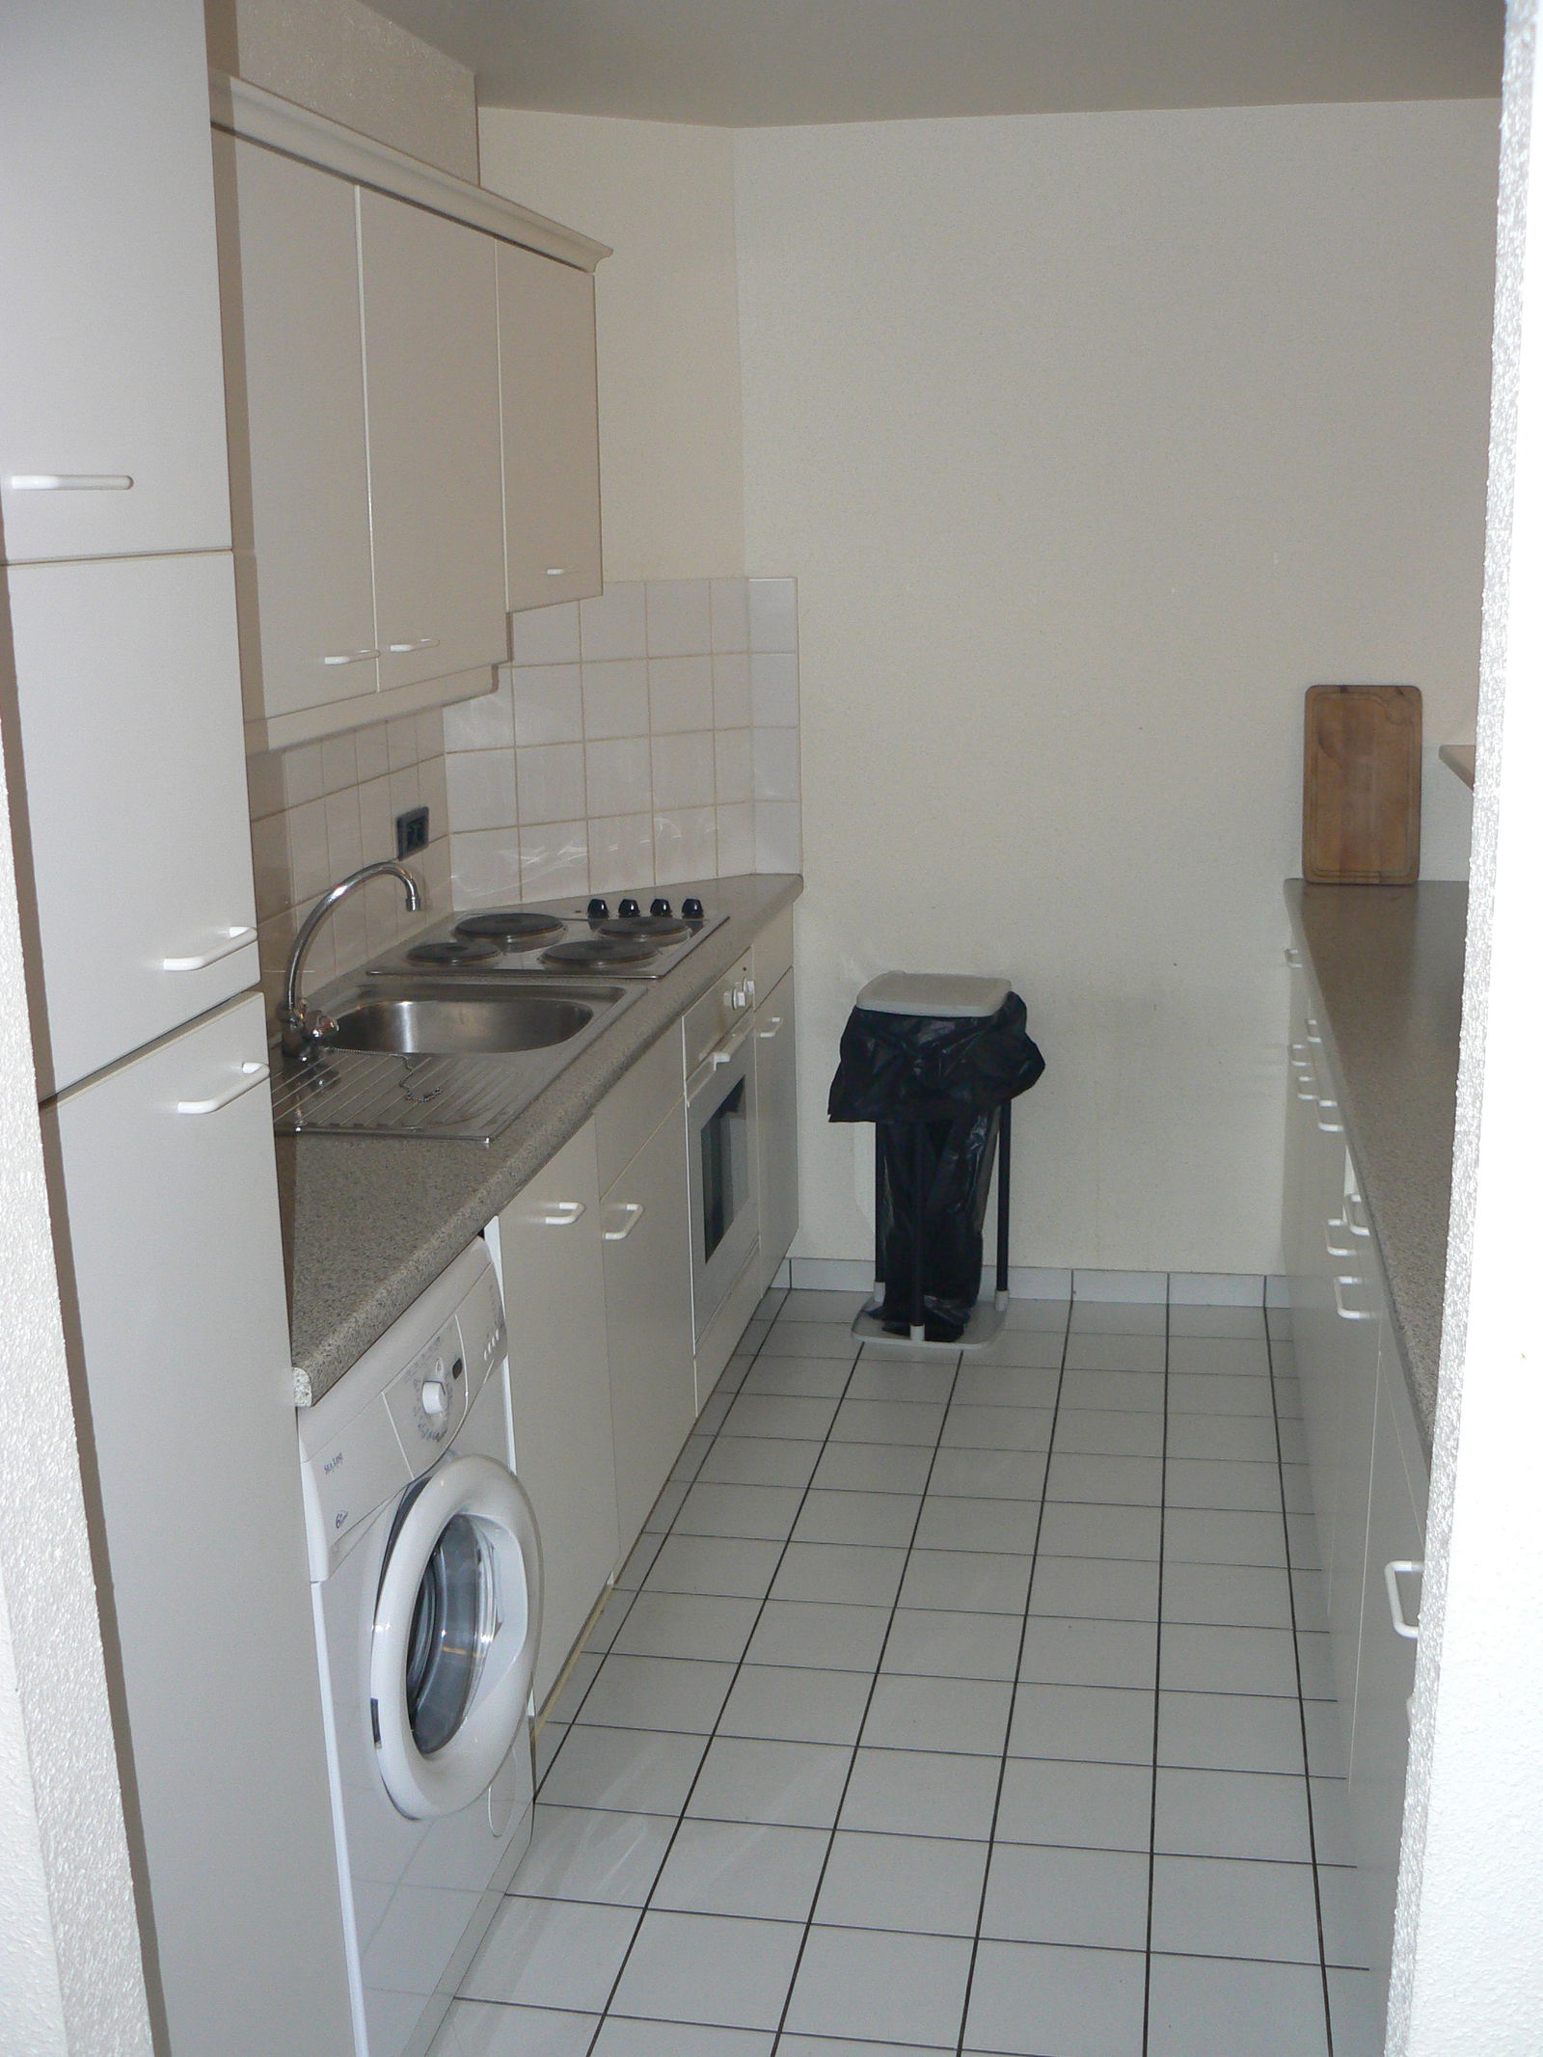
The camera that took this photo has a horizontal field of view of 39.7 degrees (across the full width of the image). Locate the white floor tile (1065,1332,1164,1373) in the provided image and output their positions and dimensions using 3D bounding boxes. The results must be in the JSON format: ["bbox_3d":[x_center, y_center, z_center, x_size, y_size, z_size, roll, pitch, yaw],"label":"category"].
[{"bbox_3d":[0.681,0.646,4.237,0.198,0.010,0.198,1,13,11],"label":"white floor tile"}]

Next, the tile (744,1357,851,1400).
[{"bbox_3d":[0.058,0.680,4.141,0.200,0.010,0.200,1,13,10],"label":"tile"}]

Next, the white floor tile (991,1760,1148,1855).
[{"bbox_3d":[0.392,1.002,2.753,0.197,0.010,0.197,1,13,11],"label":"white floor tile"}]

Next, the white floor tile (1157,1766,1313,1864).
[{"bbox_3d":[0.592,1.011,2.744,0.200,0.010,0.200,1,13,11],"label":"white floor tile"}]

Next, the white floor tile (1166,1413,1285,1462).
[{"bbox_3d":[0.801,0.735,3.819,0.198,0.010,0.198,1,13,11],"label":"white floor tile"}]

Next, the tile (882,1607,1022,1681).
[{"bbox_3d":[0.269,0.912,3.166,0.197,0.010,0.197,1,13,11],"label":"tile"}]

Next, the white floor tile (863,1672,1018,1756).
[{"bbox_3d":[0.230,0.941,2.924,0.200,0.010,0.200,1,13,10],"label":"white floor tile"}]

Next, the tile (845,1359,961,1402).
[{"bbox_3d":[0.254,0.684,4.105,0.200,0.010,0.200,1,13,10],"label":"tile"}]

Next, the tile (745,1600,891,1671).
[{"bbox_3d":[0.071,0.900,3.162,0.198,0.010,0.198,1,13,11],"label":"tile"}]

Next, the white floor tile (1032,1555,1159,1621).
[{"bbox_3d":[0.509,0.884,3.361,0.200,0.010,0.200,1,13,11],"label":"white floor tile"}]

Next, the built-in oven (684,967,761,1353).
[{"bbox_3d":[-0.356,0.198,3.966,0.550,0.595,0.595,1,13,11],"label":"built-in oven"}]

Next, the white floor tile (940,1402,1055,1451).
[{"bbox_3d":[0.412,0.730,3.876,0.198,0.010,0.198,1,13,10],"label":"white floor tile"}]

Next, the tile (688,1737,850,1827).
[{"bbox_3d":[-0.001,0.983,2.782,0.198,0.010,0.198,1,13,11],"label":"tile"}]

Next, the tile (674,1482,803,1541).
[{"bbox_3d":[-0.050,0.809,3.566,0.198,0.010,0.198,1,13,10],"label":"tile"}]

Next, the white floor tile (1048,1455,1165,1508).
[{"bbox_3d":[0.571,0.776,3.663,0.198,0.010,0.198,1,13,11],"label":"white floor tile"}]

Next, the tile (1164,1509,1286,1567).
[{"bbox_3d":[0.735,0.831,3.470,0.197,0.010,0.197,1,13,11],"label":"tile"}]

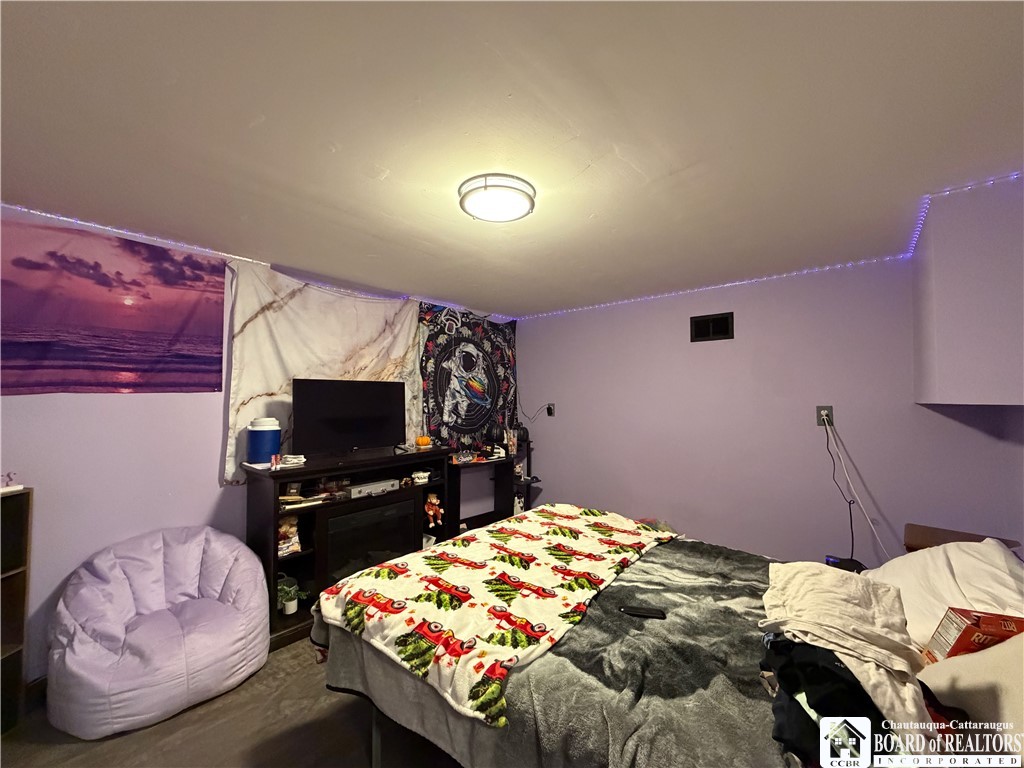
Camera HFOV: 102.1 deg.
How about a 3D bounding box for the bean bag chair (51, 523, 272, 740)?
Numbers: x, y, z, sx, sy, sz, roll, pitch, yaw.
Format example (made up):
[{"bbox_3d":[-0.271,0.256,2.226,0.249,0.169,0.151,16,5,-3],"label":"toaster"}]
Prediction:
[{"bbox_3d":[-1.519,1.007,1.861,0.565,0.645,0.735,-1,-2,41],"label":"bean bag chair"}]

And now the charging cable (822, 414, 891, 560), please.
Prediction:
[{"bbox_3d":[1.935,0.560,2.333,0.280,0.750,0.170,-1,-2,41],"label":"charging cable"}]

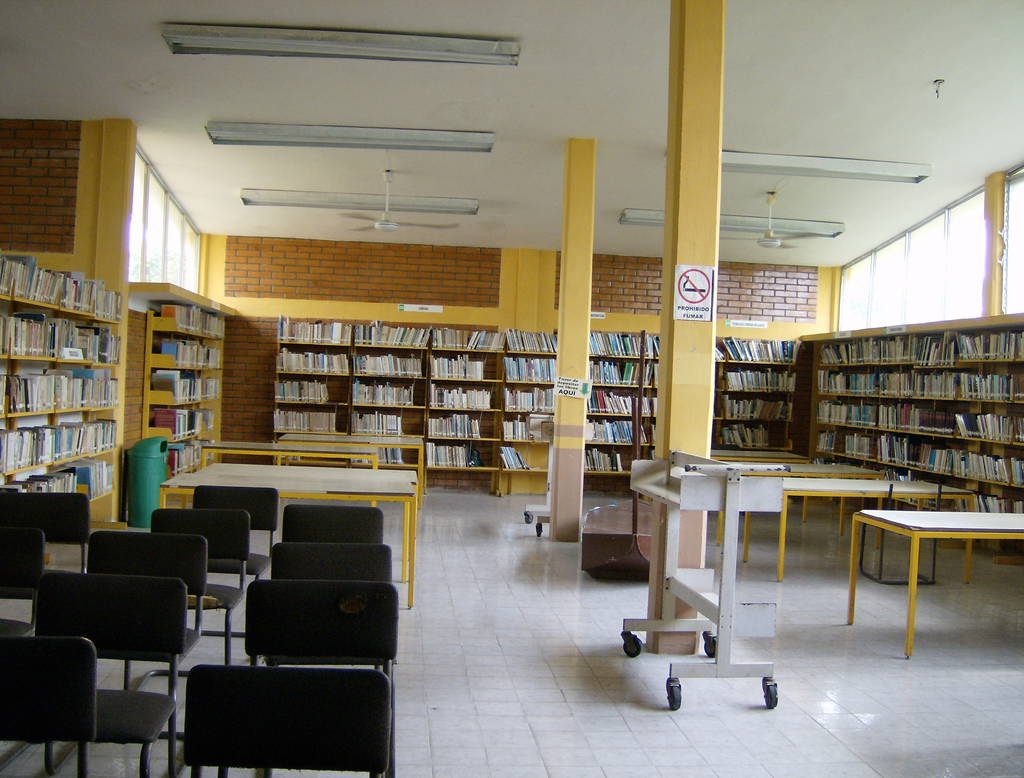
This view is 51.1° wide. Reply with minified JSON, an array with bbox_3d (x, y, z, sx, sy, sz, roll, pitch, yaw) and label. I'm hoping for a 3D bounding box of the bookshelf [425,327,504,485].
[{"bbox_3d":[-0.566,0.275,13.044,0.910,2.010,0.330,2,0,-6],"label":"bookshelf"}]

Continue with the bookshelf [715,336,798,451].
[{"bbox_3d":[3.035,0.412,13.334,0.920,2.000,0.330,2,0,-6],"label":"bookshelf"}]

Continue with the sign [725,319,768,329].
[{"bbox_3d":[3.035,-0.842,13.783,0.581,0.091,0.017,2,0,-6],"label":"sign"}]

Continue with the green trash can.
[{"bbox_3d":[-3.217,0.807,9.440,0.360,0.800,0.345,2,0,0],"label":"green trash can"}]

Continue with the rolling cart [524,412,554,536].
[{"bbox_3d":[0.439,0.828,10.343,0.546,1.078,1.036,2,0,-6],"label":"rolling cart"}]

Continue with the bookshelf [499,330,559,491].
[{"bbox_3d":[0.333,0.312,13.431,0.966,2.072,0.308,2,0,-6],"label":"bookshelf"}]

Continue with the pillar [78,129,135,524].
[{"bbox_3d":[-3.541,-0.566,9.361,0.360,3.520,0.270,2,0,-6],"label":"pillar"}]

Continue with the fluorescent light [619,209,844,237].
[{"bbox_3d":[2.470,-1.852,11.933,2.548,0.091,0.280,2,-7,-6],"label":"fluorescent light"}]

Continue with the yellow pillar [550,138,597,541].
[{"bbox_3d":[0.543,-0.424,9.562,0.245,3.540,0.250,2,0,-6],"label":"yellow pillar"}]

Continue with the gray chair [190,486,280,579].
[{"bbox_3d":[-1.476,0.919,5.529,0.480,0.780,0.560,2,0,-6],"label":"gray chair"}]

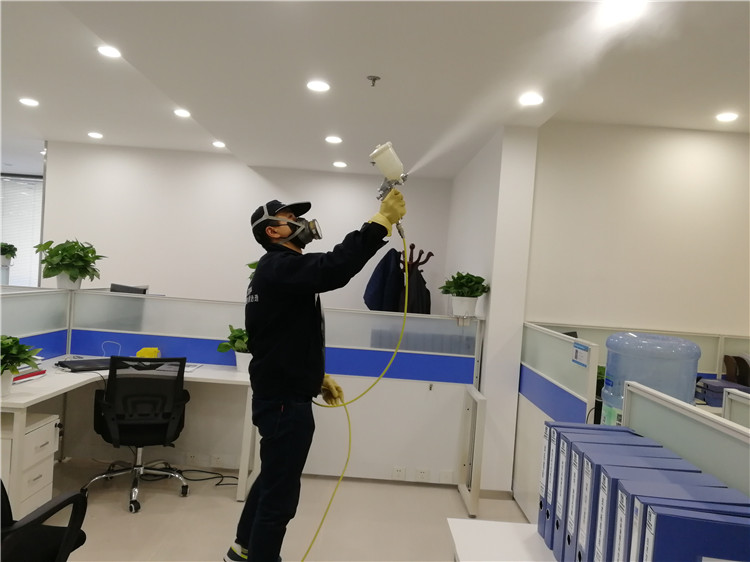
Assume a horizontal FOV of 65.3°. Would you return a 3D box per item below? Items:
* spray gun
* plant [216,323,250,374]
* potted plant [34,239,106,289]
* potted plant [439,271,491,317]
[{"bbox_3d":[0.074,-0.388,2.480,0.185,0.360,0.110,-35,0,0],"label":"spray gun"},{"bbox_3d":[-0.881,0.449,3.950,0.350,0.335,0.330,4,1,0],"label":"plant"},{"bbox_3d":[-2.135,-0.123,4.100,0.460,0.335,0.400,4,1,0],"label":"potted plant"},{"bbox_3d":[0.626,0.087,4.090,0.350,0.310,0.300,4,1,0],"label":"potted plant"}]

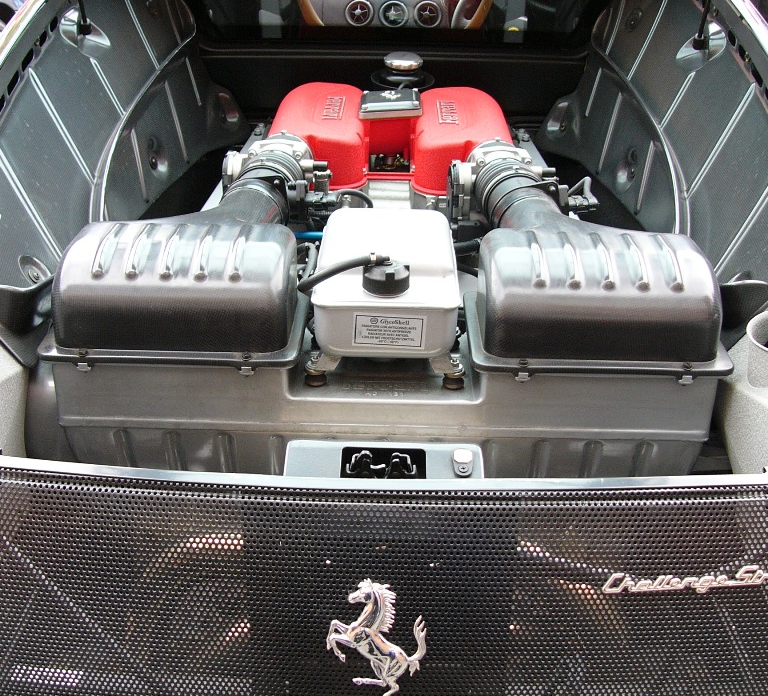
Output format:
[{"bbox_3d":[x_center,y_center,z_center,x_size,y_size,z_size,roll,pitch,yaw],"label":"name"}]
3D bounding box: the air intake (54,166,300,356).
[{"bbox_3d":[-0.256,-0.123,1.396,0.290,0.127,0.290,1,28,0],"label":"air intake"}]

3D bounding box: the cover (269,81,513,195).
[{"bbox_3d":[0.017,-0.369,1.817,0.394,0.108,0.350,1,28,0],"label":"cover"}]

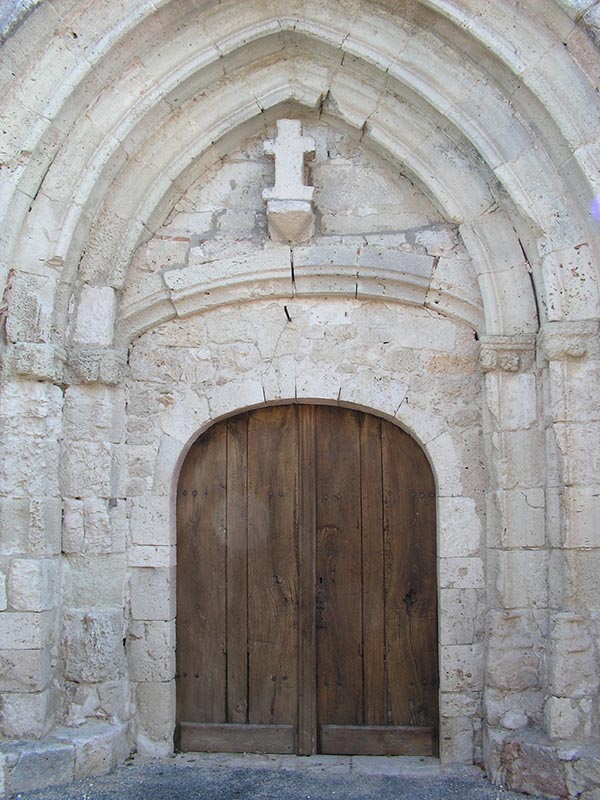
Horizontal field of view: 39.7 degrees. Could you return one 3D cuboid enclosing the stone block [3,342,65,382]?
[{"bbox_3d":[-1.530,-0.201,4.851,0.290,0.206,0.300,-1,-6,4],"label":"stone block"}]

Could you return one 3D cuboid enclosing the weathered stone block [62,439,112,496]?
[{"bbox_3d":[-1.389,0.470,5.595,0.335,0.362,0.300,-1,-9,3],"label":"weathered stone block"}]

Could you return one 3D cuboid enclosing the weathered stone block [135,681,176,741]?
[{"bbox_3d":[-0.952,2.069,5.606,0.252,0.359,0.280,-1,-9,3],"label":"weathered stone block"}]

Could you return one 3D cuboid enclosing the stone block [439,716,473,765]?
[{"bbox_3d":[1.005,2.204,5.469,0.206,0.292,0.260,-1,-9,3],"label":"stone block"}]

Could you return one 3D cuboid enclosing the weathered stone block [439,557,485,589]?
[{"bbox_3d":[1.075,1.156,5.612,0.294,0.206,0.250,-1,-9,5],"label":"weathered stone block"}]

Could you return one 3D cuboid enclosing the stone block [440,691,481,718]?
[{"bbox_3d":[1.044,1.980,5.476,0.250,0.169,0.220,-1,-9,5],"label":"stone block"}]

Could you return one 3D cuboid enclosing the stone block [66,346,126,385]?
[{"bbox_3d":[-1.366,-0.223,5.657,0.330,0.207,0.340,-1,-9,3],"label":"stone block"}]

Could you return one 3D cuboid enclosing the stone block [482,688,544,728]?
[{"bbox_3d":[1.322,1.912,5.232,0.321,0.223,0.300,-1,-9,3],"label":"stone block"}]

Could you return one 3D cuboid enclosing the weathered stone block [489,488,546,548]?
[{"bbox_3d":[1.283,0.698,4.940,0.271,0.341,0.330,-1,-6,4],"label":"weathered stone block"}]

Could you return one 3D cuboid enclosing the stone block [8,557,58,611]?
[{"bbox_3d":[-1.666,1.161,5.301,0.246,0.320,0.300,-1,-9,5],"label":"stone block"}]

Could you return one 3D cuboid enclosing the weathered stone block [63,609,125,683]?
[{"bbox_3d":[-1.327,1.603,5.501,0.361,0.446,0.320,-1,-9,5],"label":"weathered stone block"}]

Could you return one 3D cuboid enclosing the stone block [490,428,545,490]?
[{"bbox_3d":[1.402,0.399,5.453,0.305,0.388,0.300,-1,-9,3],"label":"stone block"}]

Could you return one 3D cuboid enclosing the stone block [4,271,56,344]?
[{"bbox_3d":[-1.564,-0.516,4.908,0.235,0.421,0.280,-1,-6,4],"label":"stone block"}]

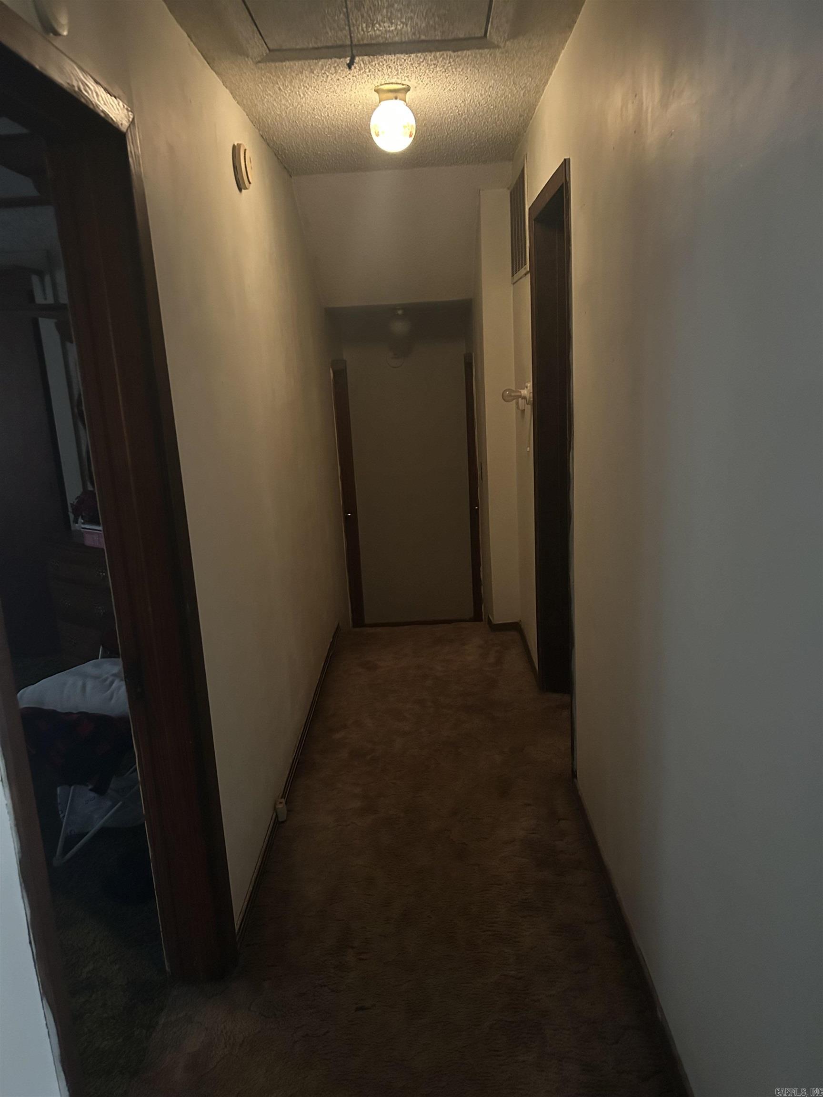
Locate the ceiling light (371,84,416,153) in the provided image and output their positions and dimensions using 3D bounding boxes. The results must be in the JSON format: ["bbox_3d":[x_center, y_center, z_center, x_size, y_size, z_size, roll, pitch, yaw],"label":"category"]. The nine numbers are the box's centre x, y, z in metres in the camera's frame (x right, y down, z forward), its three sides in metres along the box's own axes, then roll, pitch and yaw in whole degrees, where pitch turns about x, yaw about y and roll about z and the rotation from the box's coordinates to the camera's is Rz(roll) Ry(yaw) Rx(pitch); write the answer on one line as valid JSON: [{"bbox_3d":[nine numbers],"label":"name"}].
[{"bbox_3d":[-0.063,-1.457,2.800,0.154,0.200,0.154,-3,13,2],"label":"ceiling light"}]

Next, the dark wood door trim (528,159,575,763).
[{"bbox_3d":[0.600,-0.284,3.209,0.120,2.110,0.860,-3,13,2],"label":"dark wood door trim"}]

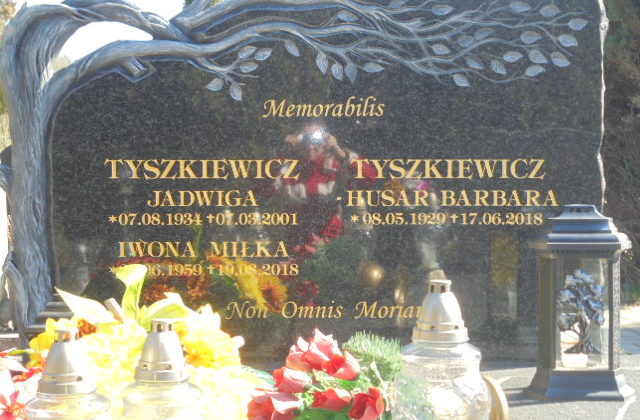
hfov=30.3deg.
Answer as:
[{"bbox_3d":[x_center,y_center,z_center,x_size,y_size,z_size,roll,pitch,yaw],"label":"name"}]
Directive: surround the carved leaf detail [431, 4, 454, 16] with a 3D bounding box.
[{"bbox_3d":[0.272,-0.443,2.625,0.052,0.026,0.012,0,3,0],"label":"carved leaf detail"}]

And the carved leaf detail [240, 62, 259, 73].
[{"bbox_3d":[-0.177,-0.358,2.978,0.047,0.029,0.014,0,3,0],"label":"carved leaf detail"}]

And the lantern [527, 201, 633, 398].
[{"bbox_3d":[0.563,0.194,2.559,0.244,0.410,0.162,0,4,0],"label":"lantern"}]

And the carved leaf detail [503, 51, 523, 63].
[{"bbox_3d":[0.487,-0.385,2.980,0.052,0.029,0.014,0,3,0],"label":"carved leaf detail"}]

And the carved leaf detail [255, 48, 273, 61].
[{"bbox_3d":[-0.138,-0.378,2.879,0.044,0.029,0.010,0,4,0],"label":"carved leaf detail"}]

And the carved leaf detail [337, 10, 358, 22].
[{"bbox_3d":[0.061,-0.429,2.626,0.047,0.026,0.012,0,3,0],"label":"carved leaf detail"}]

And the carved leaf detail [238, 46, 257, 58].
[{"bbox_3d":[-0.161,-0.350,2.630,0.039,0.026,0.012,0,3,0],"label":"carved leaf detail"}]

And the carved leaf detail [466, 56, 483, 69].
[{"bbox_3d":[0.376,-0.359,2.880,0.039,0.029,0.010,0,4,0],"label":"carved leaf detail"}]

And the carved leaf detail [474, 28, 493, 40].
[{"bbox_3d":[0.415,-0.442,2.977,0.050,0.032,0.014,0,3,0],"label":"carved leaf detail"}]

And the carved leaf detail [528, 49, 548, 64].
[{"bbox_3d":[0.551,-0.386,2.981,0.047,0.037,0.014,0,3,0],"label":"carved leaf detail"}]

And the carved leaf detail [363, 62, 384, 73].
[{"bbox_3d":[0.137,-0.358,2.980,0.055,0.026,0.014,0,3,0],"label":"carved leaf detail"}]

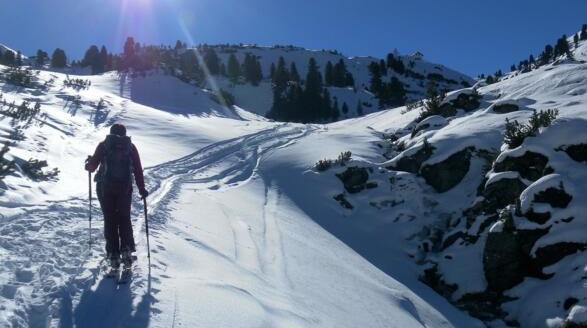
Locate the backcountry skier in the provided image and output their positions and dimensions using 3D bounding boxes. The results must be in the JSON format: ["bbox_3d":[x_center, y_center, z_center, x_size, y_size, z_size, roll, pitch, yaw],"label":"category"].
[{"bbox_3d":[-2.118,0.377,7.100,0.760,1.710,0.750,1,-5,-13],"label":"backcountry skier"}]

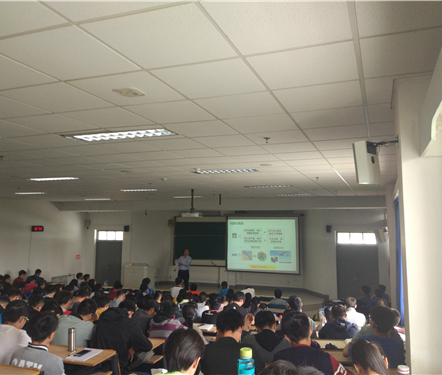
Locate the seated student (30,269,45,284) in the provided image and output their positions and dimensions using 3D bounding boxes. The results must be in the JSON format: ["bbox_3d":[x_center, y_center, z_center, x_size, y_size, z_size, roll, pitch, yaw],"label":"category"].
[{"bbox_3d":[-5.441,3.055,11.952,0.500,1.250,0.720,-2,-5,26],"label":"seated student"}]

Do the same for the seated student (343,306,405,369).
[{"bbox_3d":[1.429,1.724,3.651,0.500,1.280,0.720,-1,-5,13],"label":"seated student"}]

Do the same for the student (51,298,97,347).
[{"bbox_3d":[-1.502,1.754,4.192,0.500,1.180,0.720,-2,-5,26],"label":"student"}]

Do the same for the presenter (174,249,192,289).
[{"bbox_3d":[-1.249,2.883,13.324,0.560,1.710,0.420,-2,-5,21],"label":"presenter"}]

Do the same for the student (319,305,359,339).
[{"bbox_3d":[1.554,2.174,5.284,0.500,1.250,0.720,-1,-5,21],"label":"student"}]

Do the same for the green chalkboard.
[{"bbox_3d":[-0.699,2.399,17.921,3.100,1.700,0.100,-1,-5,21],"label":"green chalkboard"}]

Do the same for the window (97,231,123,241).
[{"bbox_3d":[-4.648,2.032,17.009,1.370,0.430,0.100,-2,-5,21],"label":"window"}]

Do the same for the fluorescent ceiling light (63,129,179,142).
[{"bbox_3d":[-1.044,-0.543,4.220,1.200,0.080,0.300,-2,-5,21],"label":"fluorescent ceiling light"}]

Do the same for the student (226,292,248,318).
[{"bbox_3d":[0.264,2.436,6.945,0.500,1.250,0.720,-1,-5,21],"label":"student"}]

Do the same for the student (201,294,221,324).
[{"bbox_3d":[-0.147,2.297,6.417,0.500,1.200,0.720,-1,-5,21],"label":"student"}]

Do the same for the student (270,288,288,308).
[{"bbox_3d":[1.371,3.071,9.634,0.500,1.260,0.720,-1,-5,21],"label":"student"}]

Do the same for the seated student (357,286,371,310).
[{"bbox_3d":[3.413,2.987,9.603,0.500,1.280,0.720,1,-5,-1],"label":"seated student"}]

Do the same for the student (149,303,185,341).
[{"bbox_3d":[-0.638,1.969,4.807,0.500,1.180,0.720,-1,-5,21],"label":"student"}]

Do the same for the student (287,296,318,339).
[{"bbox_3d":[1.085,2.150,5.576,0.500,1.280,0.720,-1,-5,21],"label":"student"}]

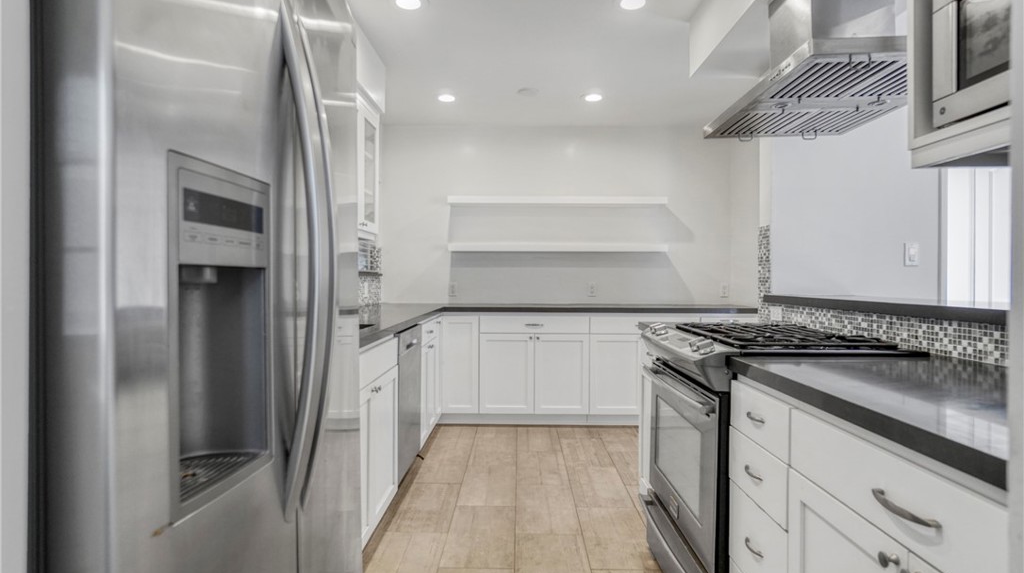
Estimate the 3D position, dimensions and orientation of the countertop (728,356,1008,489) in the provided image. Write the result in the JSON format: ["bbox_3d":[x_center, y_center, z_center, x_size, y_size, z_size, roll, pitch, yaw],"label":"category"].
[{"bbox_3d":[0.932,0.230,1.012,0.645,0.038,1.065,0,1,1],"label":"countertop"}]

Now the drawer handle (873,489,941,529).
[{"bbox_3d":[0.614,0.355,0.867,0.030,0.020,0.149,0,1,1],"label":"drawer handle"}]

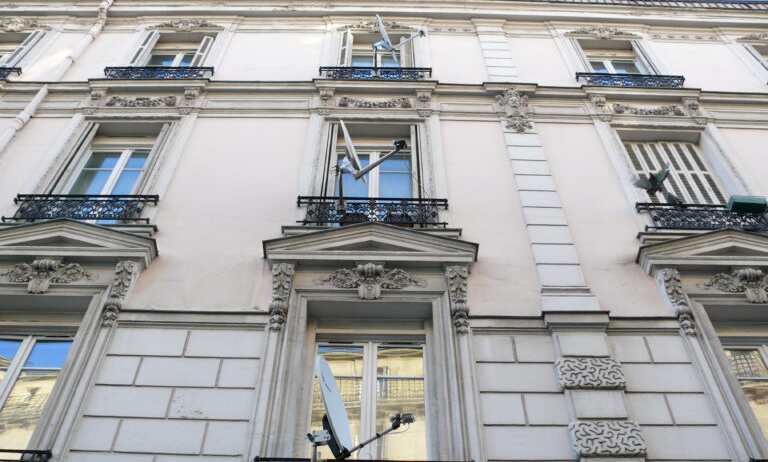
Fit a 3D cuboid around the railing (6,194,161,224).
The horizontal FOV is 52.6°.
[{"bbox_3d":[-3.078,-0.197,7.958,1.480,0.470,0.150,1,-53,-1],"label":"railing"}]

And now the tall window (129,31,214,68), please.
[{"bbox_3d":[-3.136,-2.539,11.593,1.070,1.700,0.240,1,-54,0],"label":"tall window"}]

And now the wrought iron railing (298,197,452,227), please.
[{"bbox_3d":[-0.108,-0.139,8.055,1.570,0.450,0.170,1,-54,0],"label":"wrought iron railing"}]

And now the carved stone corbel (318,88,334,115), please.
[{"bbox_3d":[-0.784,-1.743,10.546,0.210,0.594,0.140,1,-54,0],"label":"carved stone corbel"}]

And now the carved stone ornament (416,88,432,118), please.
[{"bbox_3d":[0.544,-1.712,10.424,0.200,0.400,0.170,1,-54,0],"label":"carved stone ornament"}]

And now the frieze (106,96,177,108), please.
[{"bbox_3d":[-3.174,-1.691,10.134,0.930,0.200,0.090,1,-54,0],"label":"frieze"}]

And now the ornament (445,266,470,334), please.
[{"bbox_3d":[0.671,0.639,6.905,0.230,0.690,0.230,1,-53,-1],"label":"ornament"}]

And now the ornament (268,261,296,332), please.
[{"bbox_3d":[-0.937,0.603,6.995,0.190,0.760,0.190,1,-54,0],"label":"ornament"}]

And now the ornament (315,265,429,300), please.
[{"bbox_3d":[-0.128,0.507,7.377,1.079,0.410,0.200,1,-53,-1],"label":"ornament"}]

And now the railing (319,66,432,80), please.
[{"bbox_3d":[-0.113,-2.110,10.845,1.582,0.450,0.230,1,-53,-1],"label":"railing"}]

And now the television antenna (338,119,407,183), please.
[{"bbox_3d":[-0.151,-0.909,8.701,0.720,0.840,0.780,-14,-55,11],"label":"television antenna"}]

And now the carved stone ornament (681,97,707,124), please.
[{"bbox_3d":[4.202,-1.584,10.475,0.220,0.634,0.140,1,-53,0],"label":"carved stone ornament"}]

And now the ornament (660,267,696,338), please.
[{"bbox_3d":[2.674,0.650,7.020,0.190,0.750,0.190,1,-54,0],"label":"ornament"}]

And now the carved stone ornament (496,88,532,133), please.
[{"bbox_3d":[1.664,-1.484,9.749,0.450,0.760,0.280,1,-53,-1],"label":"carved stone ornament"}]

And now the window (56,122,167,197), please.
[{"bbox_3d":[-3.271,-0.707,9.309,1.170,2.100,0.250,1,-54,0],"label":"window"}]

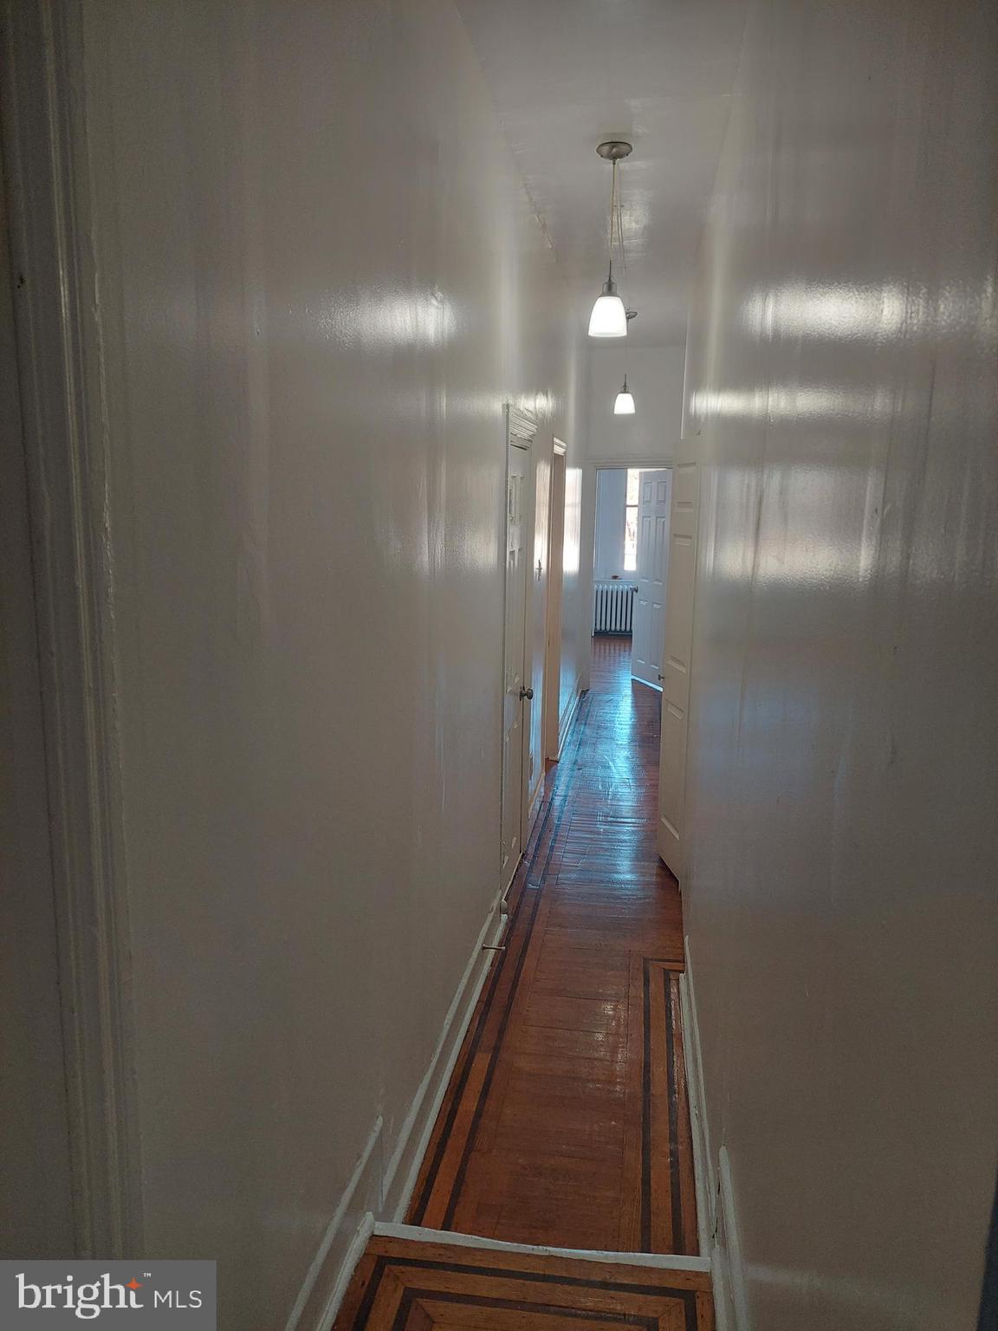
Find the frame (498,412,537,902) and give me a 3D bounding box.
[{"bbox_3d":[0.034,-0.028,4.017,0.119,2.065,0.929,3,10,9],"label":"frame"}]

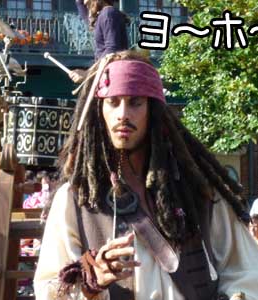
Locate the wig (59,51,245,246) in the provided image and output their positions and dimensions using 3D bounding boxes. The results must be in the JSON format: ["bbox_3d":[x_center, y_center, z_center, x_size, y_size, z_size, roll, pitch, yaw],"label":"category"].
[{"bbox_3d":[0.059,-0.004,2.850,0.430,0.480,0.310,0,-1,17],"label":"wig"}]

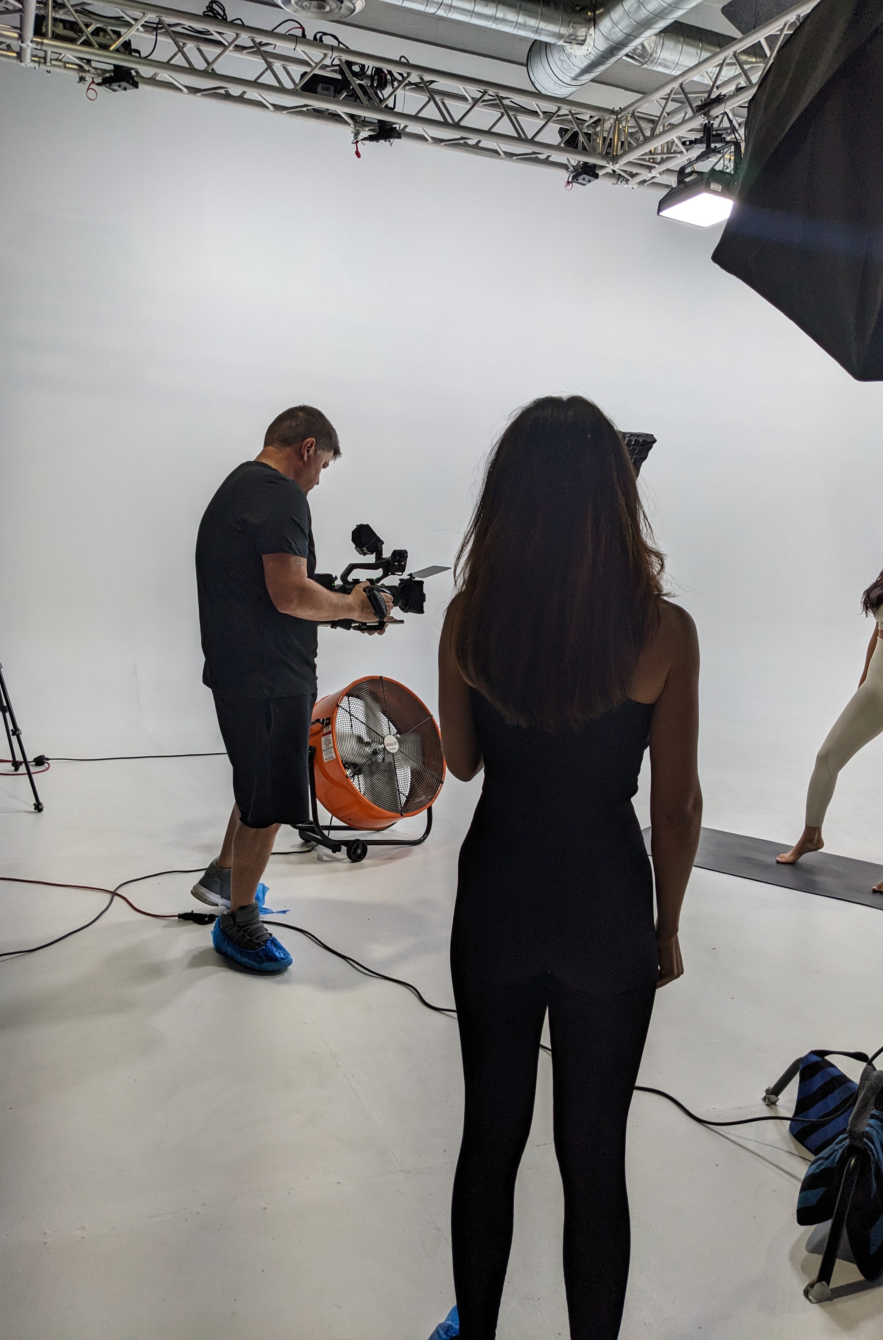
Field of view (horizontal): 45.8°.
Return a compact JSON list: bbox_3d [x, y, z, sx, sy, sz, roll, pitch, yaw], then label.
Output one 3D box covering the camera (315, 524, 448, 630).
[{"bbox_3d":[-0.204,-0.320,3.613,0.460,0.360,0.220,-1,10,-25],"label":"camera"}]

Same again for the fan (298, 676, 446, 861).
[{"bbox_3d":[-0.294,0.404,4.564,0.700,0.760,0.520,-6,12,-44],"label":"fan"}]

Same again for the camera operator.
[{"bbox_3d":[-0.509,0.028,3.523,0.630,1.780,0.560,-2,10,-28],"label":"camera operator"}]

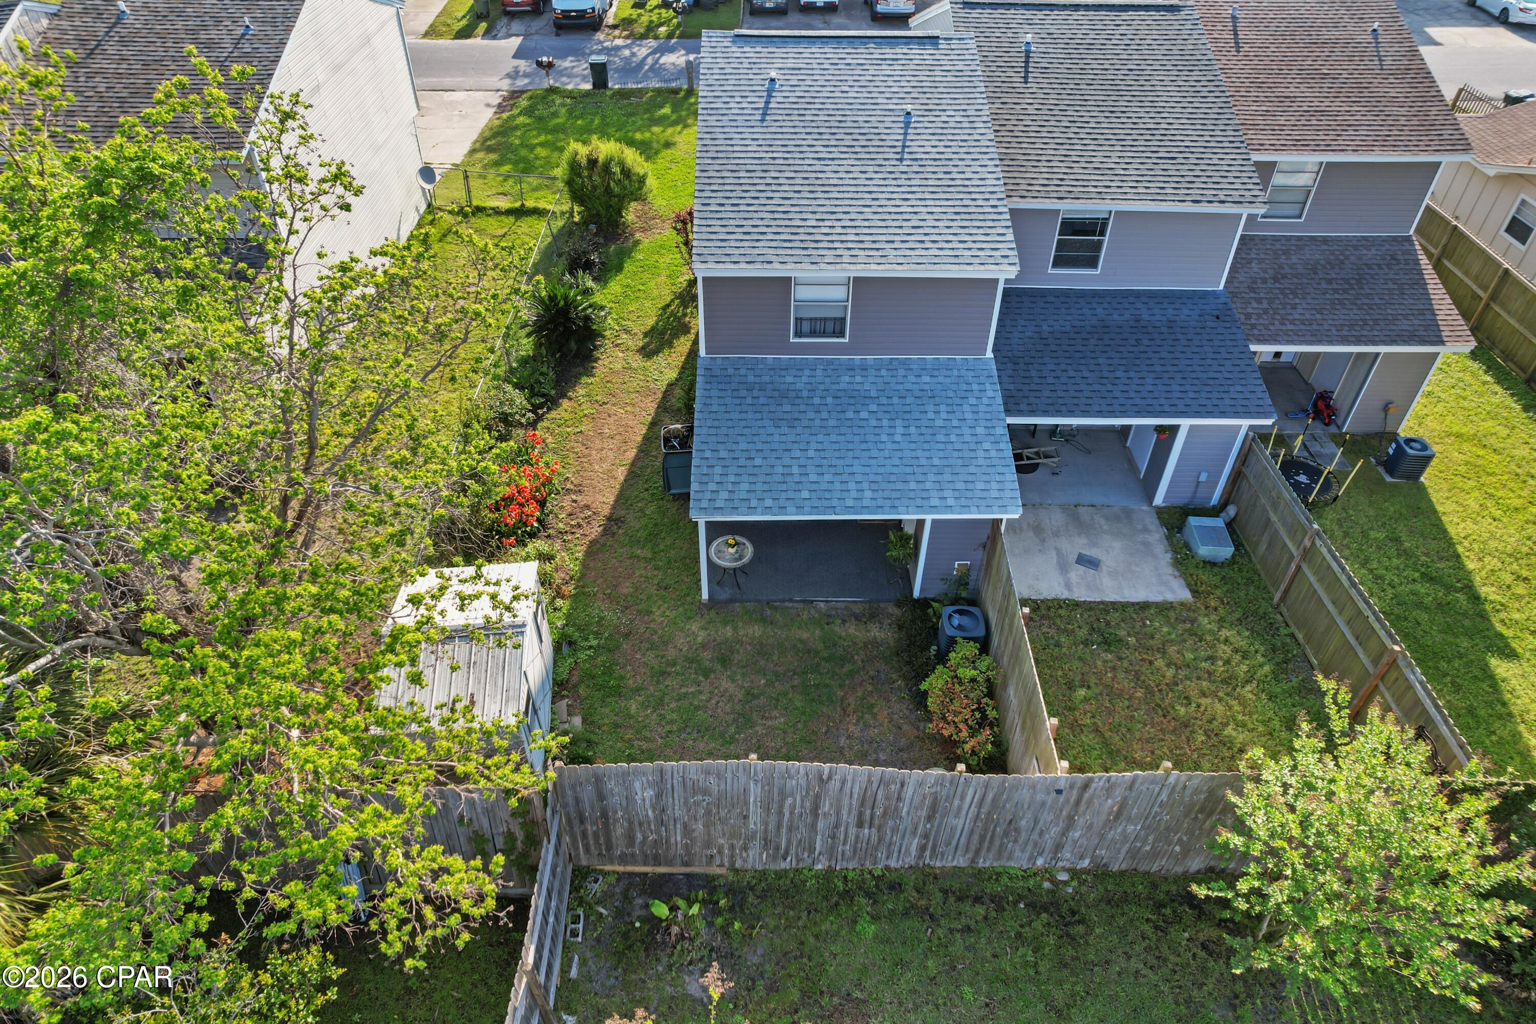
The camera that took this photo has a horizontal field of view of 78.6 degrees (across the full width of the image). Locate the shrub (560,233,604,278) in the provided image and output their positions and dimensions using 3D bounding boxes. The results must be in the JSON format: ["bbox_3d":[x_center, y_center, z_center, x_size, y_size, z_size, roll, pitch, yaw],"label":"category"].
[{"bbox_3d":[-4.722,-6.517,23.962,1.080,0.970,1.200,0,40,-1],"label":"shrub"}]

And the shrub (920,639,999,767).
[{"bbox_3d":[2.583,2.618,12.694,1.000,1.600,1.350,0,40,-1],"label":"shrub"}]

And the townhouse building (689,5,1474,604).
[{"bbox_3d":[5.849,-6.353,19.240,14.200,6.950,17.200,0,40,-1],"label":"townhouse building"}]

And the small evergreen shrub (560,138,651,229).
[{"bbox_3d":[-4.502,-9.093,26.071,2.450,2.200,2.450,0,40,-1],"label":"small evergreen shrub"}]

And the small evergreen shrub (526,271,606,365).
[{"bbox_3d":[-4.448,-4.267,20.723,1.800,1.700,1.950,0,40,-1],"label":"small evergreen shrub"}]

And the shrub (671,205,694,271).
[{"bbox_3d":[-1.799,-6.787,23.671,1.250,1.800,1.250,0,40,-1],"label":"shrub"}]

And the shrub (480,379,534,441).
[{"bbox_3d":[-5.138,-2.003,18.567,0.980,1.000,1.150,0,40,-1],"label":"shrub"}]

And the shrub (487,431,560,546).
[{"bbox_3d":[-4.313,-0.350,16.767,1.250,0.800,2.300,0,40,-1],"label":"shrub"}]

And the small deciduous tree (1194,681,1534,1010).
[{"bbox_3d":[6.275,3.714,10.268,2.800,3.400,2.900,0,40,-1],"label":"small deciduous tree"}]

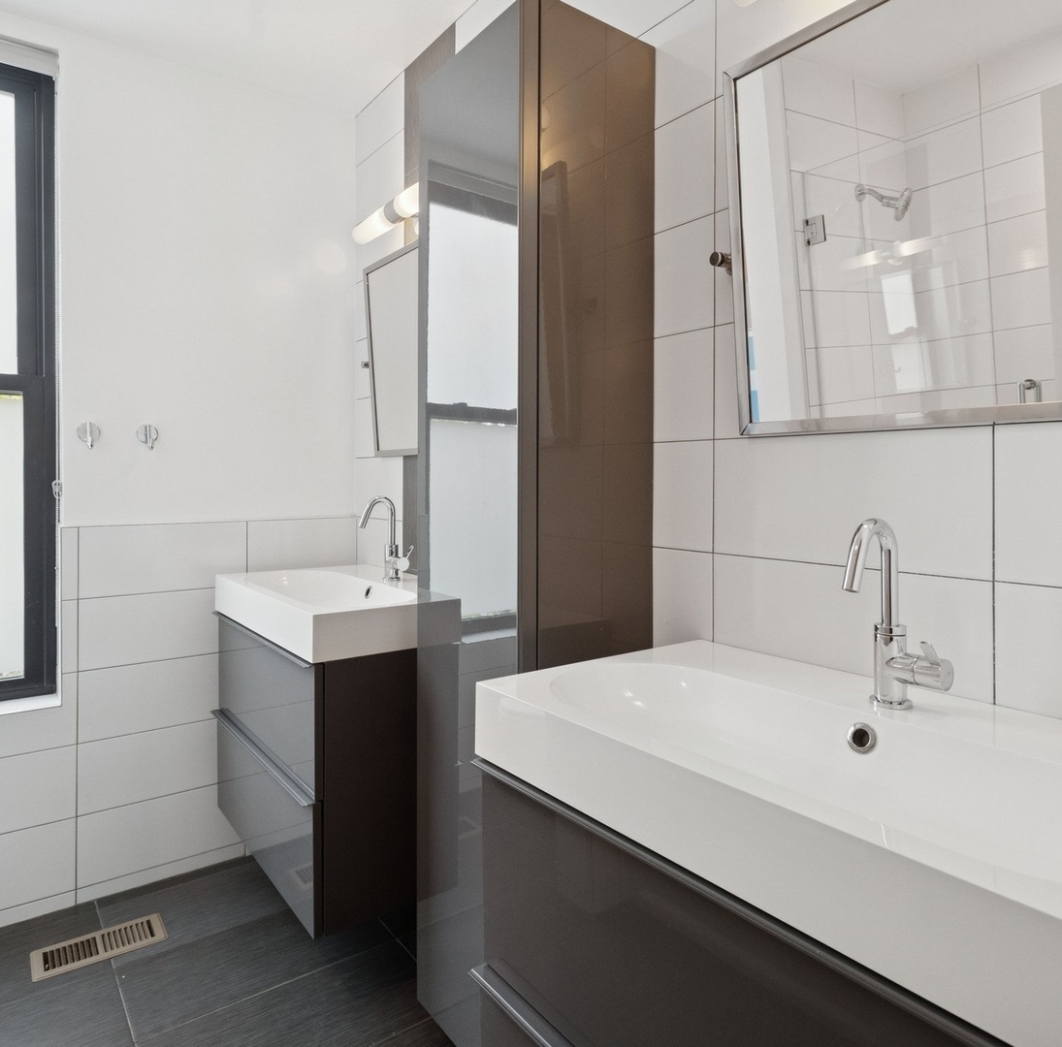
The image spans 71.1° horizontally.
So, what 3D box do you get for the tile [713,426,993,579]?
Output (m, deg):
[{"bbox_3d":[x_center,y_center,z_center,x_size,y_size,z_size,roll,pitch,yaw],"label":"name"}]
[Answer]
[{"bbox_3d":[0.471,-0.038,1.156,0.012,0.203,0.459,0,1,-37],"label":"tile"}]

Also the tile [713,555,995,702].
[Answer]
[{"bbox_3d":[0.468,0.167,1.151,0.010,0.203,0.457,0,1,-37],"label":"tile"}]

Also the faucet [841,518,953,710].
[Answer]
[{"bbox_3d":[0.450,0.115,0.923,0.136,0.243,0.098,-1,2,-37],"label":"faucet"}]

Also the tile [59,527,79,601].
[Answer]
[{"bbox_3d":[-1.295,0.112,2.086,0.036,0.203,0.012,-1,1,-37],"label":"tile"}]

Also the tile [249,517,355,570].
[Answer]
[{"bbox_3d":[-0.757,0.092,2.474,0.366,0.204,0.010,-1,1,-37],"label":"tile"}]

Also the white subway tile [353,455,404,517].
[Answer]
[{"bbox_3d":[-0.495,-0.115,2.455,0.012,0.203,0.348,0,1,-37],"label":"white subway tile"}]

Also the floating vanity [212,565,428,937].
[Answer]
[{"bbox_3d":[-0.510,0.516,2.042,0.486,0.690,0.800,-1,2,-37],"label":"floating vanity"}]

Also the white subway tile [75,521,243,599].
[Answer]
[{"bbox_3d":[-1.088,0.104,2.226,0.457,0.203,0.010,-1,1,-37],"label":"white subway tile"}]

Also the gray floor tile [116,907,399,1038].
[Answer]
[{"bbox_3d":[-0.683,1.090,1.875,0.608,0.010,0.303,-2,4,-37],"label":"gray floor tile"}]

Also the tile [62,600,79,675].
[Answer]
[{"bbox_3d":[-1.295,0.316,2.086,0.036,0.203,0.012,-1,1,-37],"label":"tile"}]

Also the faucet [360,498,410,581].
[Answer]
[{"bbox_3d":[-0.411,0.046,2.096,0.155,0.243,0.106,-1,2,-37],"label":"faucet"}]

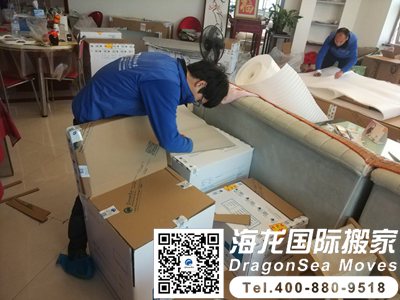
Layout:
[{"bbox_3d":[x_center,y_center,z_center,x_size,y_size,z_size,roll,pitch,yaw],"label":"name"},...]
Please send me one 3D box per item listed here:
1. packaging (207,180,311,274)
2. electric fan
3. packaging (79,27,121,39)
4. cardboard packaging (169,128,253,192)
[{"bbox_3d":[0.284,0.437,1.563,0.416,0.276,0.465,-16,33,-30],"label":"packaging"},{"bbox_3d":[0.161,-0.868,3.205,0.400,1.146,0.420,-16,34,-33],"label":"electric fan"},{"bbox_3d":[-1.672,-1.965,4.531,0.650,0.105,0.580,-5,29,-16],"label":"packaging"},{"bbox_3d":[-0.010,0.177,1.892,0.525,0.492,0.470,-17,35,-35],"label":"cardboard packaging"}]

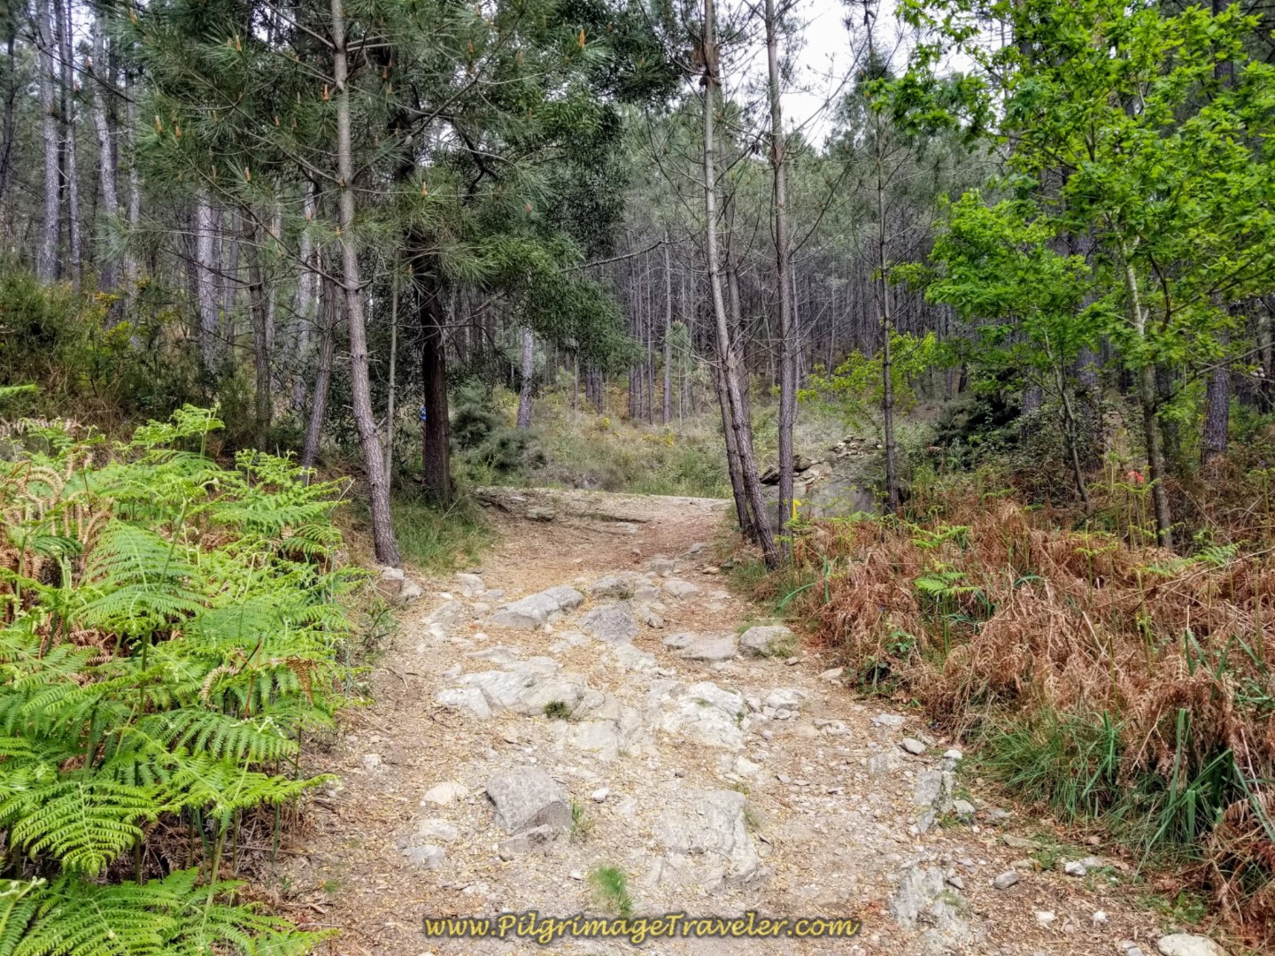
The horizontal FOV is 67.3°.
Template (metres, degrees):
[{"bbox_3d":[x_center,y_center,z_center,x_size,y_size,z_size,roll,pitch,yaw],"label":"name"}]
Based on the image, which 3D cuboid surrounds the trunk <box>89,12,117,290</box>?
[{"bbox_3d":[-11.118,-6.795,19.942,0.291,5.751,0.250,-2,1,-29],"label":"trunk"}]

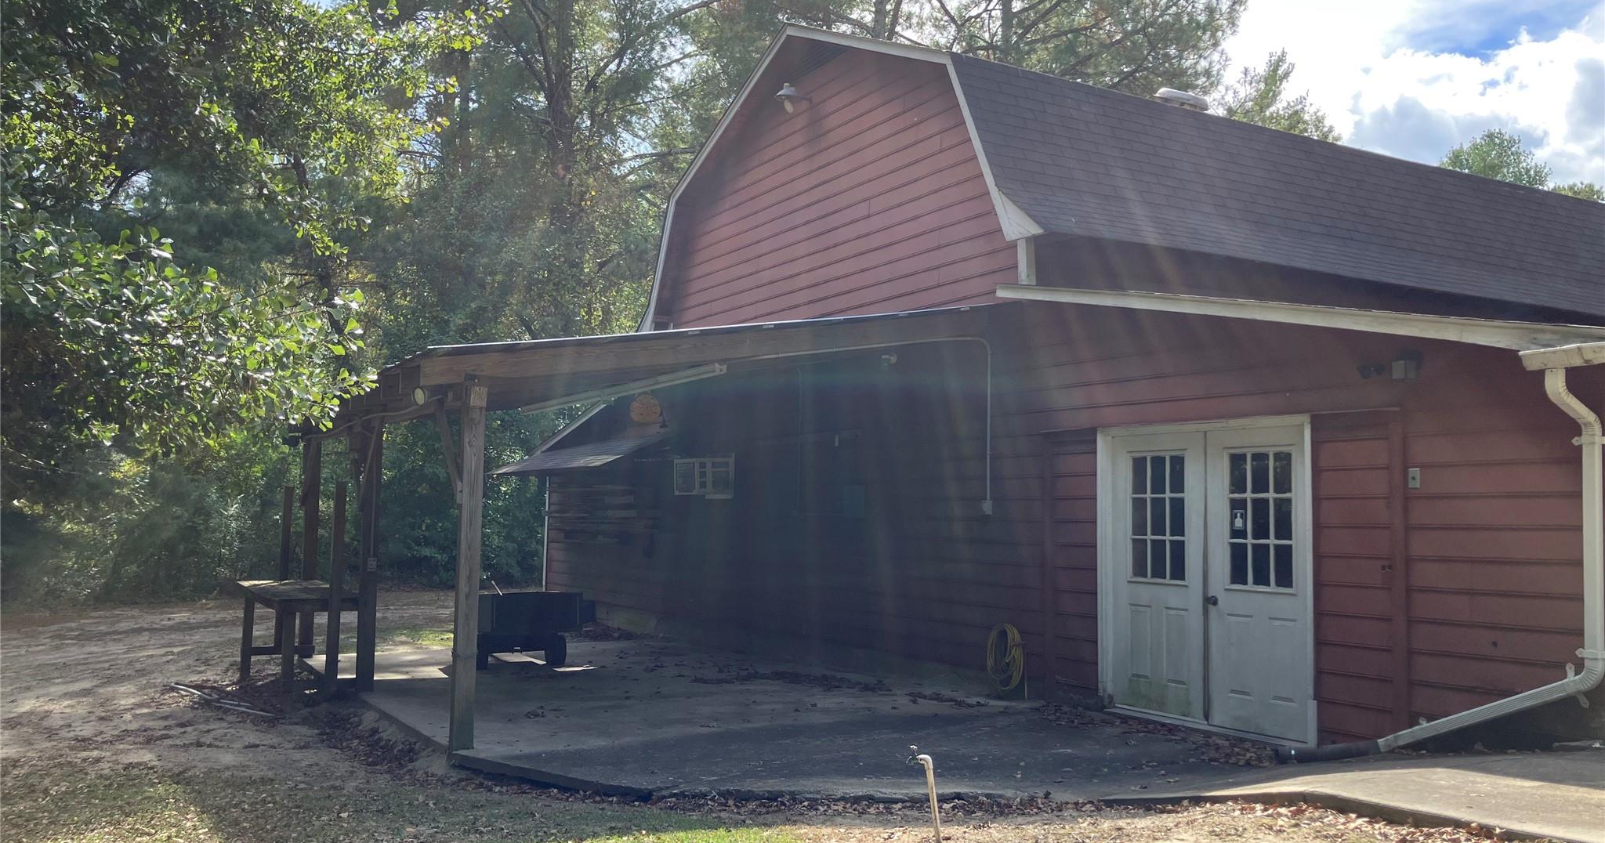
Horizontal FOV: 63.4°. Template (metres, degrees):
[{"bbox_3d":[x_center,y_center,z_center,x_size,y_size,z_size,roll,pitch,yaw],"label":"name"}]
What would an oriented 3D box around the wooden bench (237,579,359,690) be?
[{"bbox_3d":[-4.993,2.148,12.802,0.820,0.990,3.200,3,-5,-29],"label":"wooden bench"}]

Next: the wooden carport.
[{"bbox_3d":[-2.022,0.800,12.721,4.990,3.520,6.730,3,-5,-29],"label":"wooden carport"}]

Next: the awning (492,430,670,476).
[{"bbox_3d":[-3.471,0.569,19.390,0.990,0.510,5.250,3,-5,-29],"label":"awning"}]

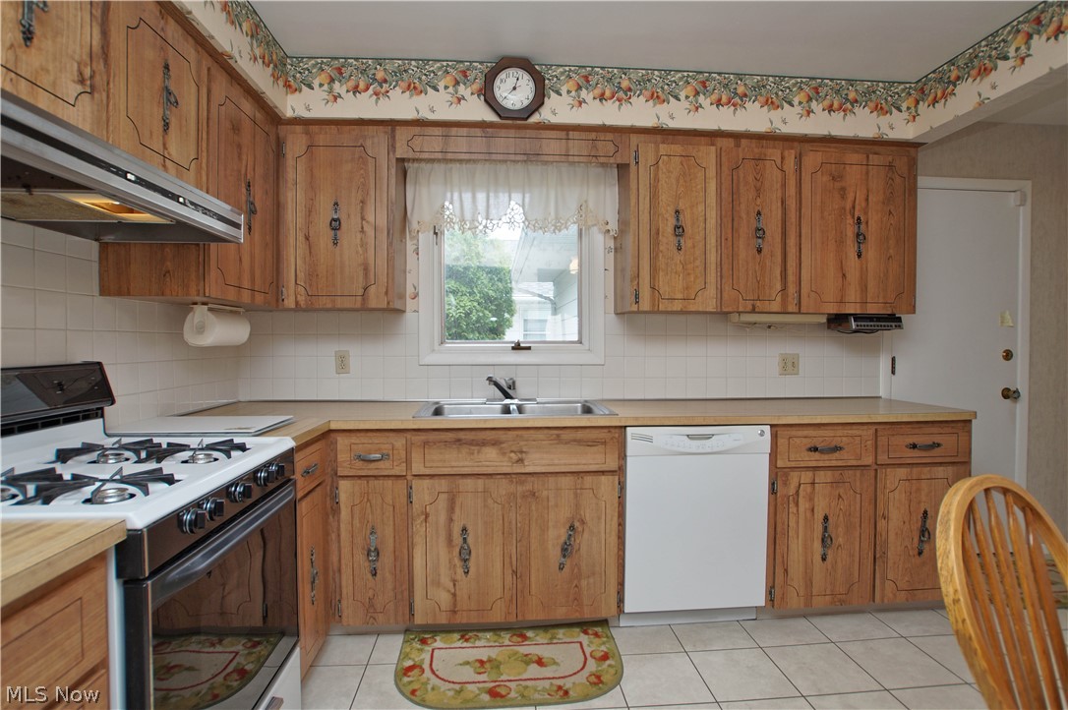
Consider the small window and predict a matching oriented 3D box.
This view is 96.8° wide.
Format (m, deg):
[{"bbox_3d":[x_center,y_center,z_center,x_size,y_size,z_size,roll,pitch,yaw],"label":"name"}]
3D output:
[{"bbox_3d":[-0.104,-0.455,2.483,1.030,1.026,0.100,0,1,-5],"label":"small window"}]

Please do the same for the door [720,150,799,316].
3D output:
[{"bbox_3d":[1.025,-0.564,2.157,0.356,0.741,0.025,0,1,-4],"label":"door"}]

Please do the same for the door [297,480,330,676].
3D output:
[{"bbox_3d":[-0.781,0.764,1.667,0.021,0.602,0.275,0,1,-5],"label":"door"}]

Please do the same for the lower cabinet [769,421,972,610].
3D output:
[{"bbox_3d":[1.418,0.687,2.307,0.895,0.818,0.598,0,1,-5],"label":"lower cabinet"}]

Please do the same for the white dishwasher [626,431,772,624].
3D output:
[{"bbox_3d":[0.650,0.707,2.241,0.608,0.849,0.598,0,1,-5],"label":"white dishwasher"}]

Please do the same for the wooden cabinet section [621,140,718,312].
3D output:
[{"bbox_3d":[0.622,-0.575,2.272,0.404,0.760,0.309,0,1,-4],"label":"wooden cabinet section"}]

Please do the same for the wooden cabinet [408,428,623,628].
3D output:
[{"bbox_3d":[-0.090,0.688,2.186,0.856,0.818,0.598,0,1,-5],"label":"wooden cabinet"}]

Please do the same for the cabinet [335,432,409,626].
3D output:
[{"bbox_3d":[-0.656,0.689,2.141,0.283,0.818,0.598,0,1,-5],"label":"cabinet"}]

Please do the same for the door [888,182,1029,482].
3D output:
[{"bbox_3d":[2.392,0.082,2.694,0.830,2.085,0.055,0,1,-5],"label":"door"}]

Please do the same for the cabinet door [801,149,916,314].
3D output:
[{"bbox_3d":[1.566,-0.588,2.299,0.577,0.766,0.022,0,1,-5],"label":"cabinet door"}]

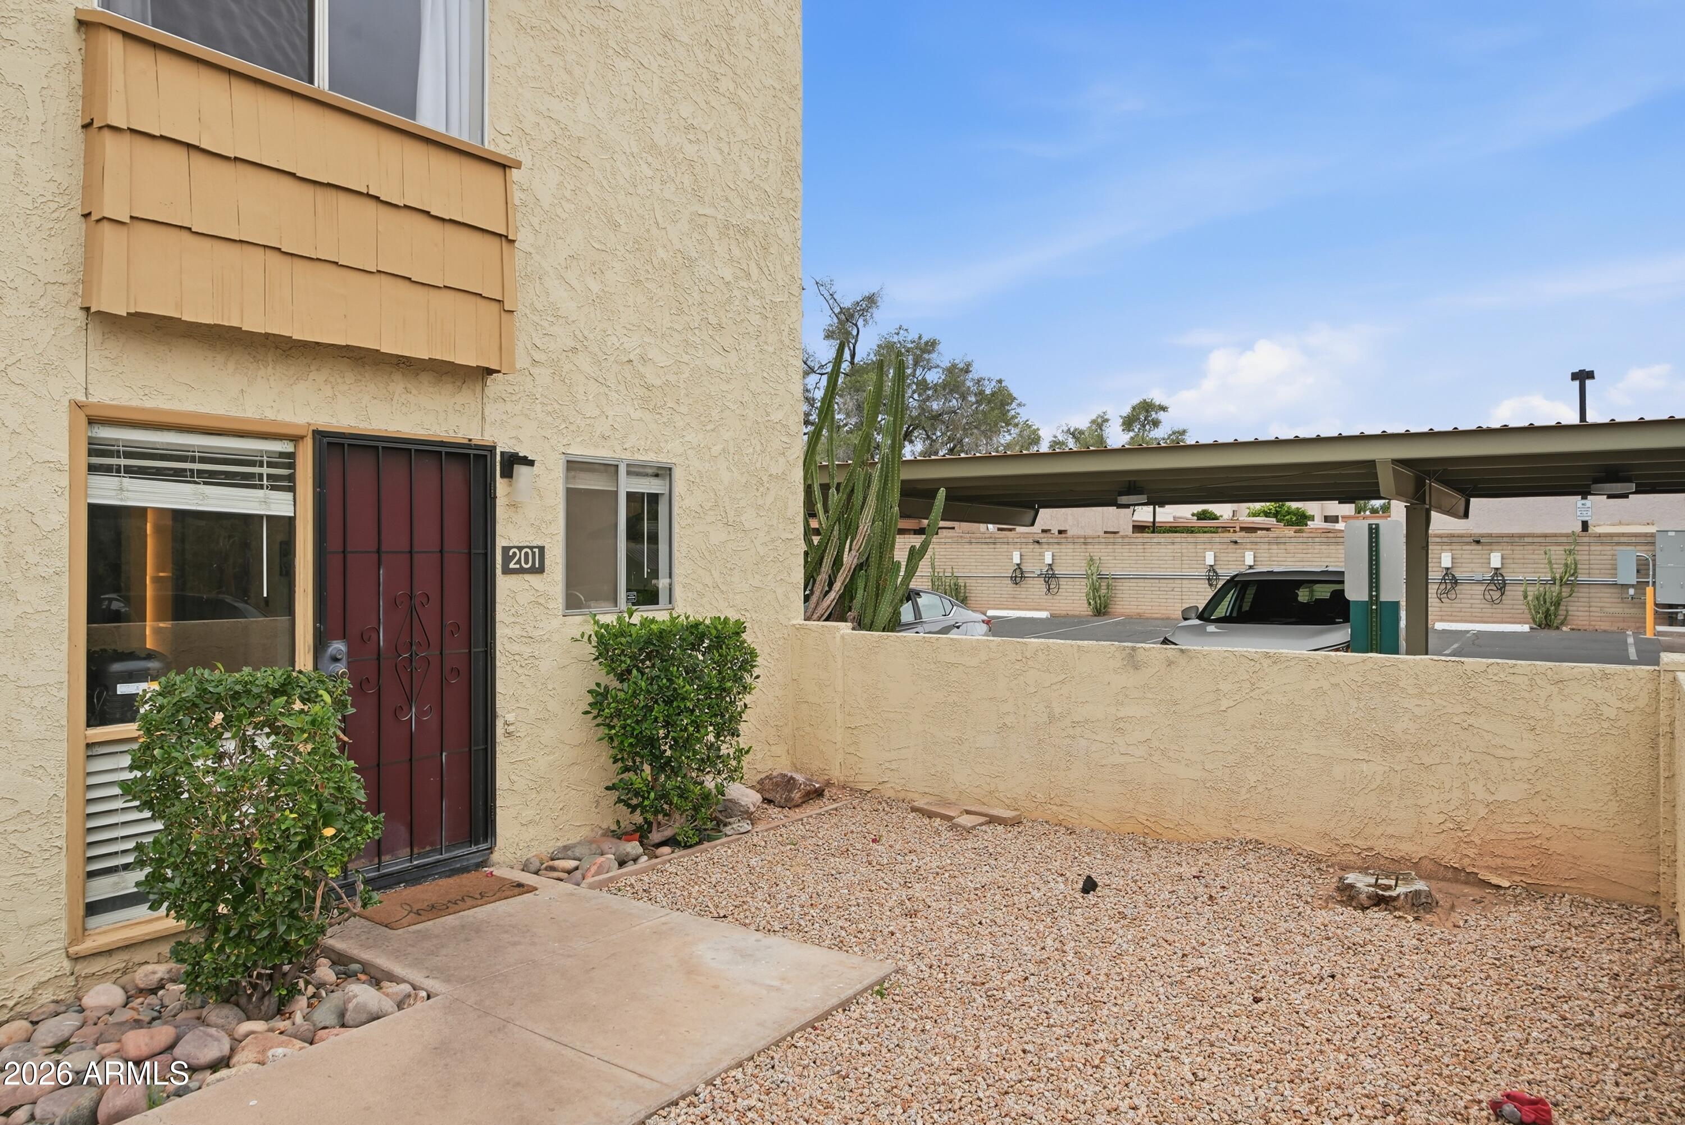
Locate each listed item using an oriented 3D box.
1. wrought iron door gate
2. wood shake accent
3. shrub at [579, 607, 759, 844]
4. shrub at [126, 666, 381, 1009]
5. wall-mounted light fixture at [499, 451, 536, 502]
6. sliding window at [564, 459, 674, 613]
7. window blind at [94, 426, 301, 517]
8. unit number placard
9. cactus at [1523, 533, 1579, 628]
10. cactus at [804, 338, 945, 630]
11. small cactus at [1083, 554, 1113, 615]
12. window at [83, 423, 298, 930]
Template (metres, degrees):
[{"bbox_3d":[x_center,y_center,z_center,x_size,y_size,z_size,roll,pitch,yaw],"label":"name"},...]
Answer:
[{"bbox_3d":[-2.095,0.444,5.246,0.070,2.117,0.955,0,0,36],"label":"wrought iron door gate"},{"bbox_3d":[-2.278,-1.502,4.791,0.250,1.128,1.848,0,0,36],"label":"wood shake accent"},{"bbox_3d":[-0.983,0.945,6.070,0.720,1.290,0.800,0,0,36],"label":"shrub"},{"bbox_3d":[-2.221,1.050,4.060,0.680,1.260,0.800,0,0,36],"label":"shrub"},{"bbox_3d":[-1.694,-0.453,5.669,0.180,0.265,0.115,0,0,36],"label":"wall-mounted light fixture"},{"bbox_3d":[-1.301,-0.154,6.339,0.070,0.888,0.854,0,0,36],"label":"sliding window"},{"bbox_3d":[-2.732,-0.383,4.574,0.060,0.350,0.817,0,0,36],"label":"window blind"},{"bbox_3d":[-1.711,-0.013,5.791,0.020,0.148,0.277,0,0,36],"label":"unit number placard"},{"bbox_3d":[15.193,0.416,23.100,1.000,2.070,0.800,0,0,36],"label":"cactus"},{"bbox_3d":[0.161,-0.040,8.500,1.100,3.350,1.000,0,0,36],"label":"cactus"},{"bbox_3d":[6.998,0.642,29.509,0.680,1.650,0.550,0,0,36],"label":"small cactus"},{"bbox_3d":[-2.697,0.431,4.520,0.090,1.998,0.825,0,0,36],"label":"window"}]

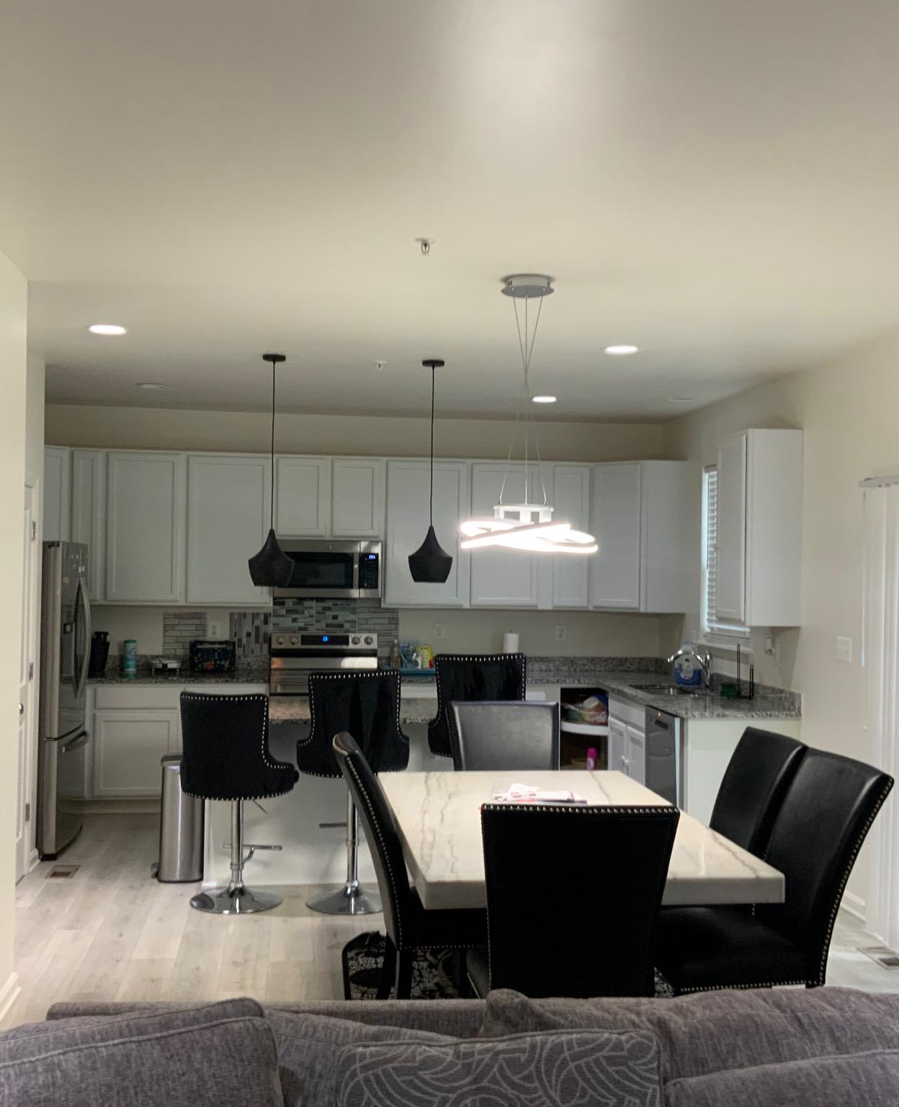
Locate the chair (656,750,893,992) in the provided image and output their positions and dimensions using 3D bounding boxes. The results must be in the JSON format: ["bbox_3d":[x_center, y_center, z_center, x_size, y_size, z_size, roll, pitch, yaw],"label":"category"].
[{"bbox_3d":[1.021,1.229,4.116,0.680,1.055,0.510,1,-1,-8],"label":"chair"}]

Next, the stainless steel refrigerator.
[{"bbox_3d":[-2.591,0.831,7.414,0.770,1.790,0.910,1,-1,-8],"label":"stainless steel refrigerator"}]

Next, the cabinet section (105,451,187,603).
[{"bbox_3d":[-2.099,-0.174,8.608,0.539,1.066,0.325,1,0,-8],"label":"cabinet section"}]

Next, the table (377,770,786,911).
[{"bbox_3d":[0.348,1.371,4.706,1.115,0.760,1.950,1,-1,-8],"label":"table"}]

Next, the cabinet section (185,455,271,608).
[{"bbox_3d":[-1.543,-0.165,8.688,0.585,1.066,0.325,1,0,-8],"label":"cabinet section"}]

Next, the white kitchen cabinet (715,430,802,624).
[{"bbox_3d":[1.736,-0.136,6.951,0.326,1.066,0.442,1,-1,-7],"label":"white kitchen cabinet"}]

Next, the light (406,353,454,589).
[{"bbox_3d":[-0.092,-0.433,6.646,0.240,1.181,0.240,1,-1,-7],"label":"light"}]

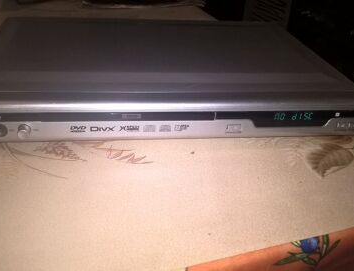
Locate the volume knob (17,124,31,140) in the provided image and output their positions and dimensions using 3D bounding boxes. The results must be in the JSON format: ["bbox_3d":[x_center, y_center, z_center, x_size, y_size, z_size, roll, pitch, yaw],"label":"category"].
[{"bbox_3d":[-0.141,-0.003,0.350,0.012,0.012,0.007,-1,34,-9],"label":"volume knob"}]

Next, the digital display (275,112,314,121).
[{"bbox_3d":[0.119,-0.019,0.390,0.043,0.010,0.005,-1,34,-9],"label":"digital display"}]

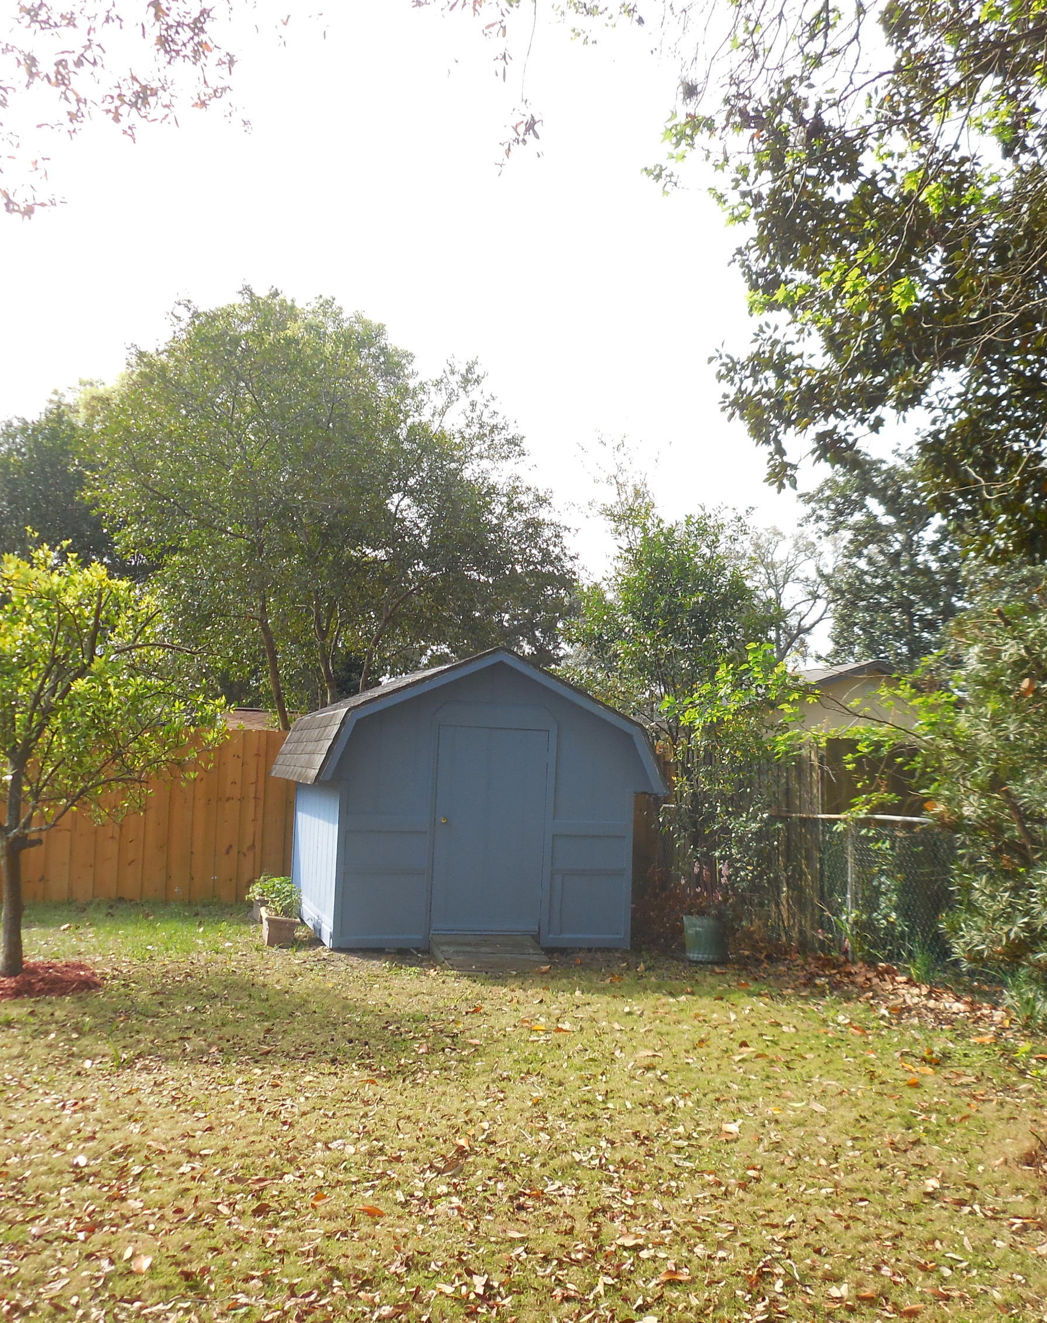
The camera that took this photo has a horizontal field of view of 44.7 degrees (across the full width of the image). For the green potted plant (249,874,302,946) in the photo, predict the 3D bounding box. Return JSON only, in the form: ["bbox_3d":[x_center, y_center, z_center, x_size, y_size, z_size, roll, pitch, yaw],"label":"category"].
[{"bbox_3d":[-2.015,2.015,10.350,0.400,0.550,0.520,3,-5,-17],"label":"green potted plant"}]

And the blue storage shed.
[{"bbox_3d":[-0.647,1.186,11.602,2.880,2.420,3.000,3,-5,-17],"label":"blue storage shed"}]

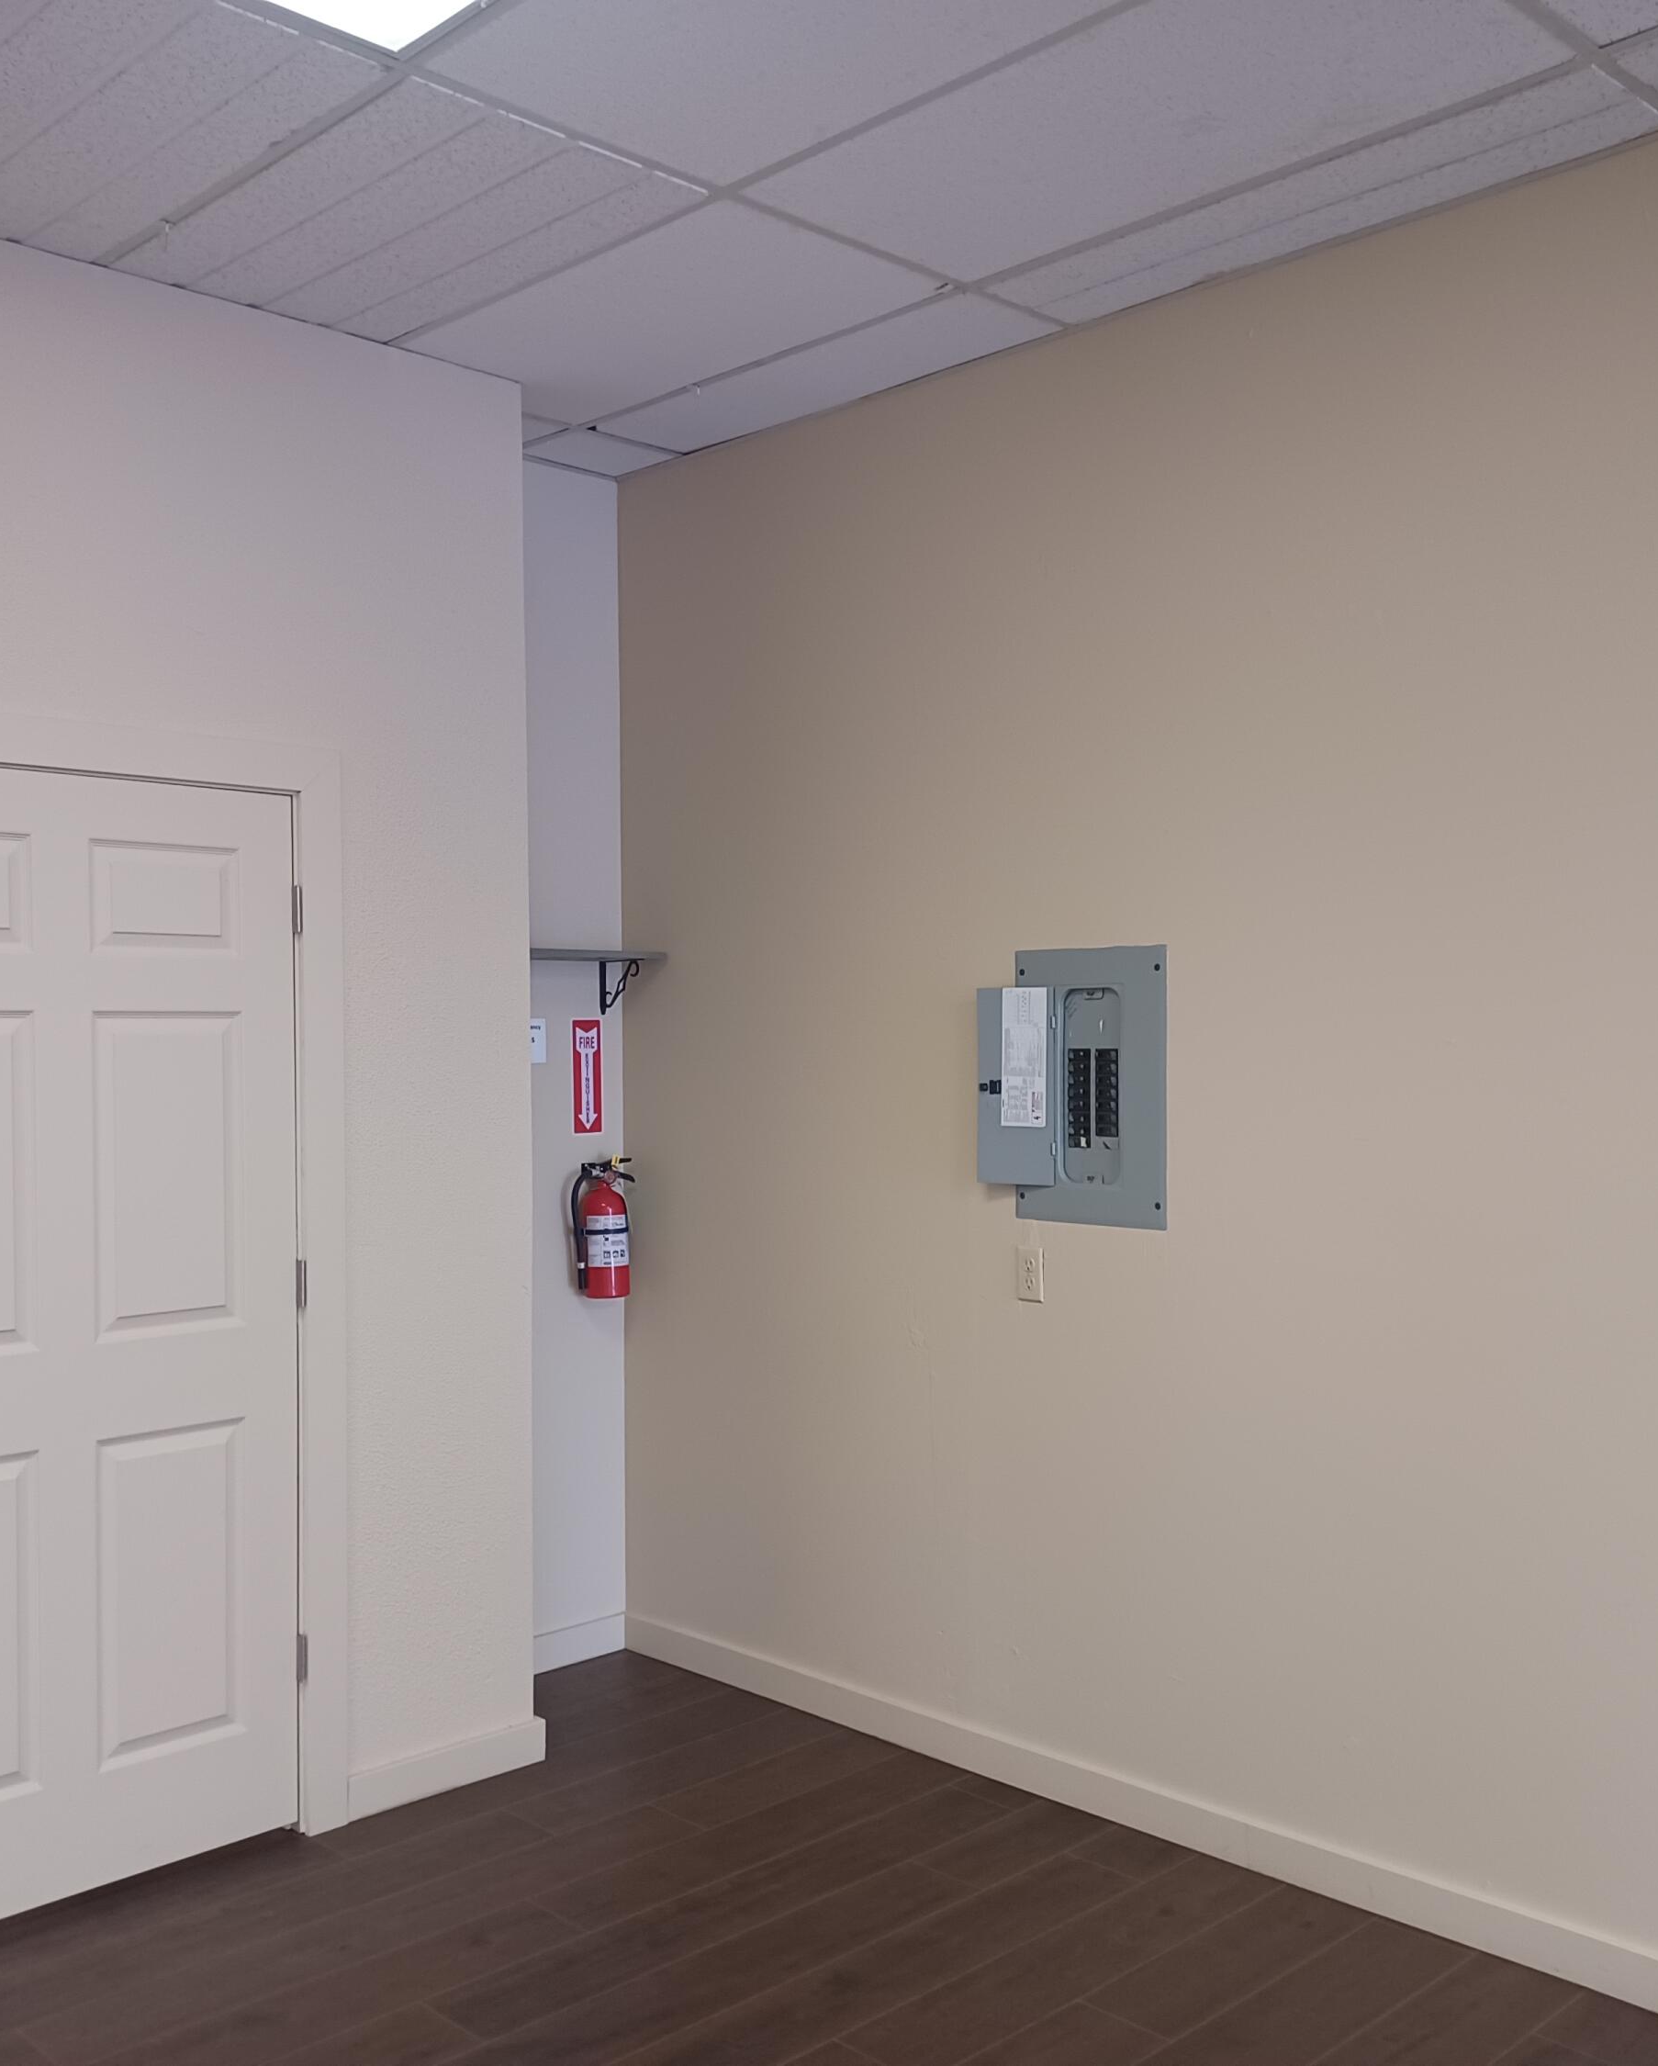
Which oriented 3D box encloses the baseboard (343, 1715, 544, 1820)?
[{"bbox_3d":[-0.782,1.522,4.111,0.473,0.091,0.016,0,0,-44],"label":"baseboard"}]

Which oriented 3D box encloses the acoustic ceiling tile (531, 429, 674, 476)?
[{"bbox_3d":[-0.564,-1.418,4.847,0.304,0.022,0.236,0,0,-44],"label":"acoustic ceiling tile"}]

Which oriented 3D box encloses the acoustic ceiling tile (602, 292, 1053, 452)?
[{"bbox_3d":[-0.047,-1.424,4.316,0.304,0.022,1.198,0,0,-44],"label":"acoustic ceiling tile"}]

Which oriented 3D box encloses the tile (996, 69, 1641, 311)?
[{"bbox_3d":[0.754,-1.417,3.389,0.152,0.016,1.200,0,0,-44],"label":"tile"}]

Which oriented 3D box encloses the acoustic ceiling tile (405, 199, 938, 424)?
[{"bbox_3d":[-0.386,-1.421,3.986,0.594,0.022,1.198,0,0,-44],"label":"acoustic ceiling tile"}]

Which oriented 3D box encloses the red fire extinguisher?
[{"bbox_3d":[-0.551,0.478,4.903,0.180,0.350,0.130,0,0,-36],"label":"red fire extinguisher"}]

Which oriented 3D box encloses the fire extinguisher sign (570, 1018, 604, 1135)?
[{"bbox_3d":[-0.600,0.110,4.957,0.100,0.292,0.004,0,0,-44],"label":"fire extinguisher sign"}]

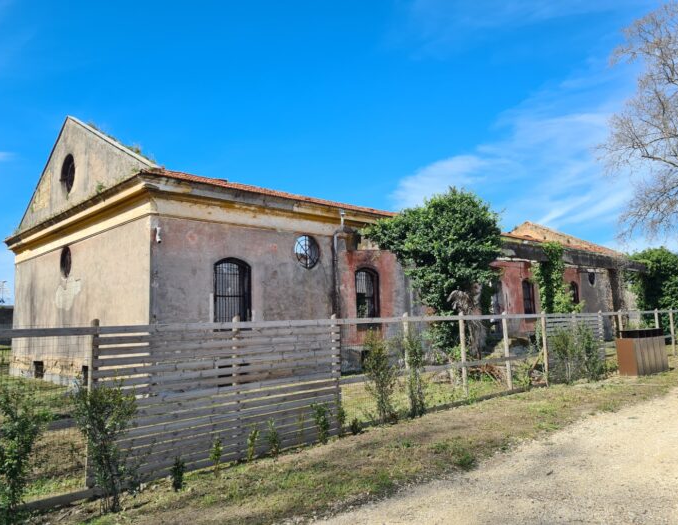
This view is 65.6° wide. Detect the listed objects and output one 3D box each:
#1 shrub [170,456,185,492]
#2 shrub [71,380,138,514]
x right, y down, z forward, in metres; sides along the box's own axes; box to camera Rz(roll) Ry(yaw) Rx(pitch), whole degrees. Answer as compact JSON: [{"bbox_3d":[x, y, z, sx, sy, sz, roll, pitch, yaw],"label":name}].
[{"bbox_3d":[-1.623,2.125,5.285,0.156,0.338,0.156,5,-10,-43],"label":"shrub"},{"bbox_3d":[-2.135,1.666,4.788,0.583,1.161,0.583,5,-10,-43],"label":"shrub"}]

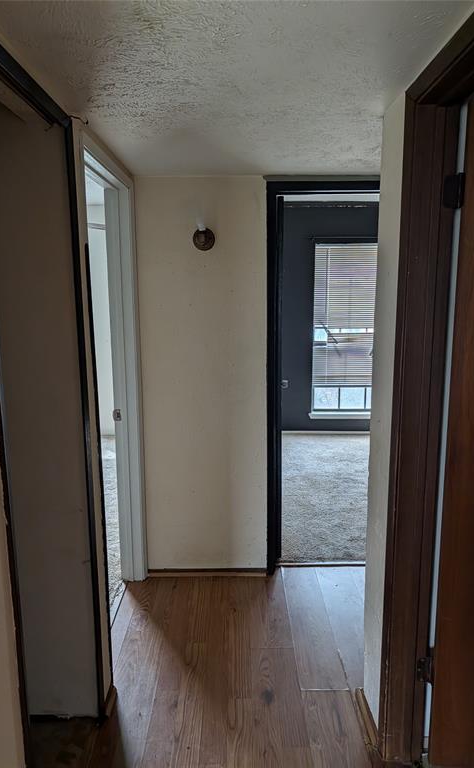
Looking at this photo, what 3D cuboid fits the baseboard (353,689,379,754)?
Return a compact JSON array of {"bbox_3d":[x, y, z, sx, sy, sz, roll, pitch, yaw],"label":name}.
[{"bbox_3d":[0.473,1.218,1.942,0.024,0.042,0.260,0,9,0],"label":"baseboard"}]

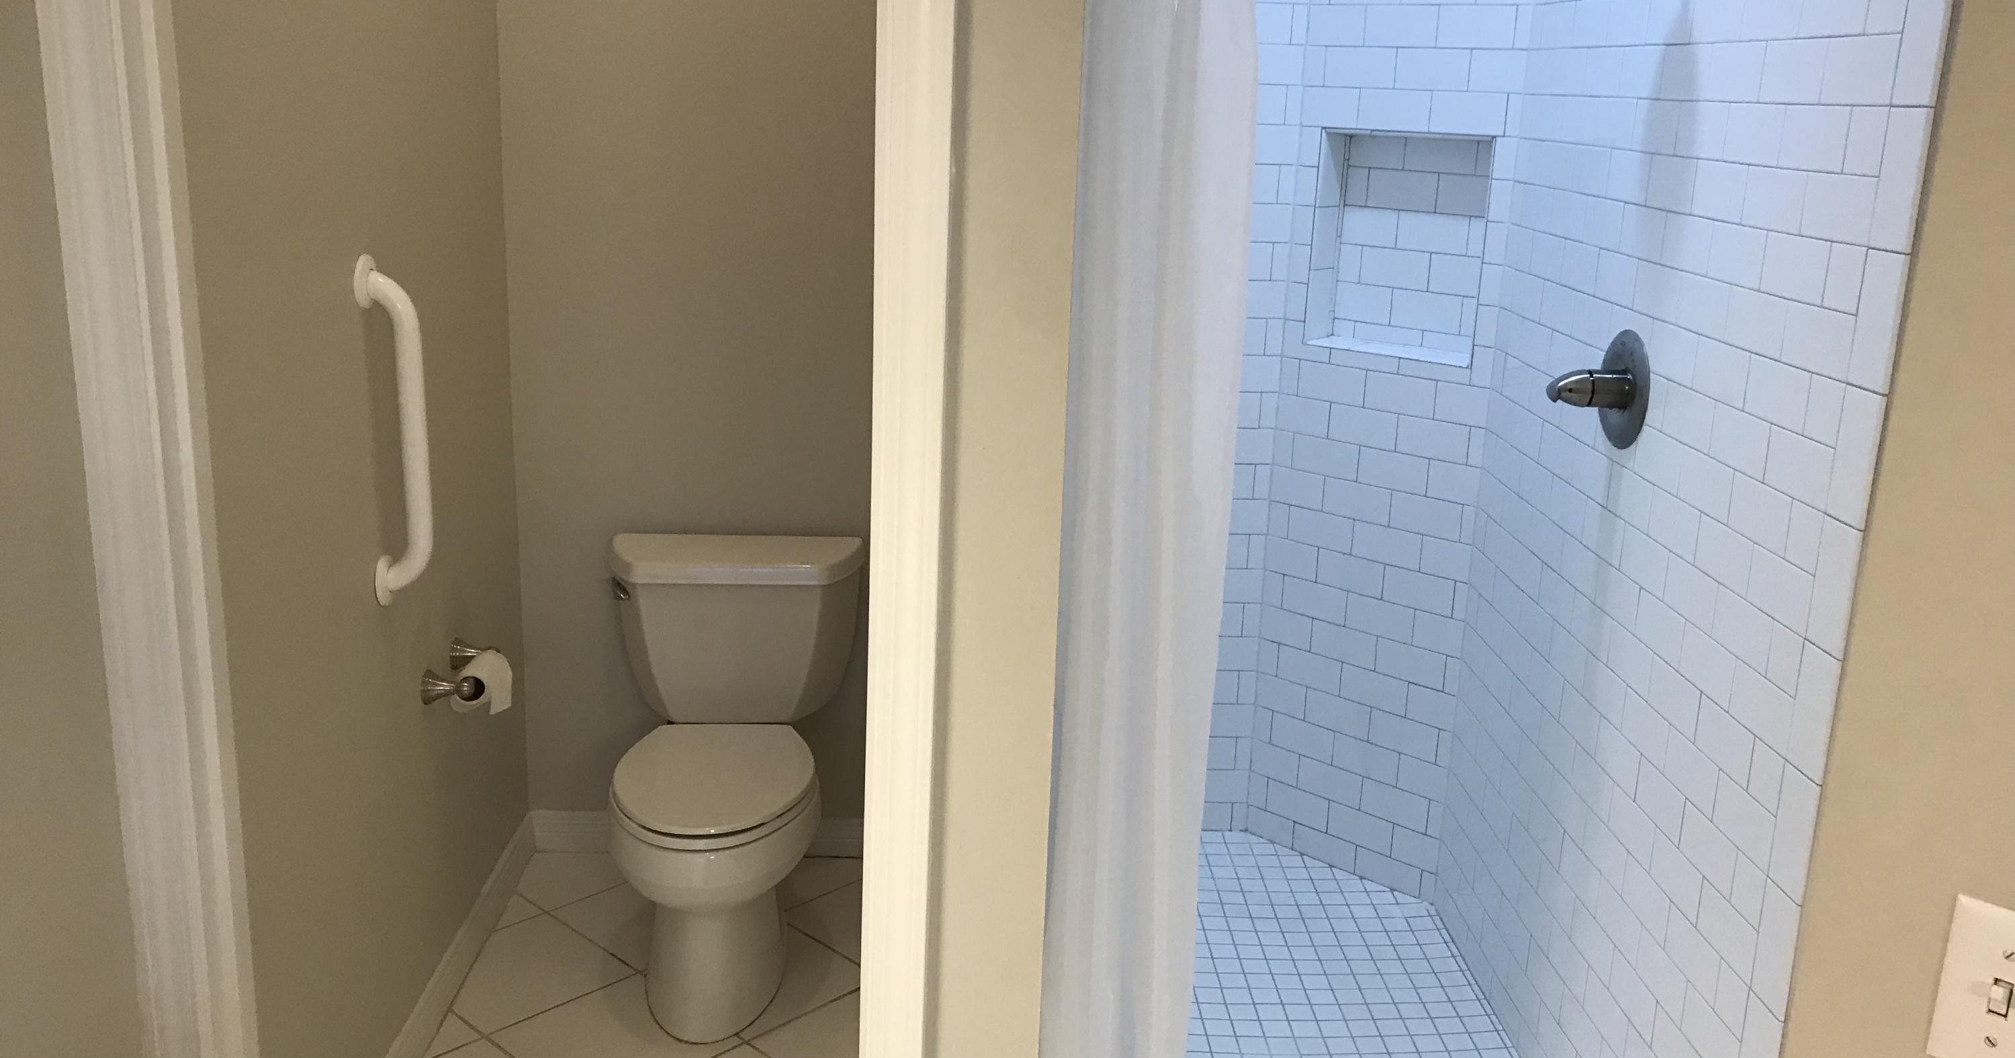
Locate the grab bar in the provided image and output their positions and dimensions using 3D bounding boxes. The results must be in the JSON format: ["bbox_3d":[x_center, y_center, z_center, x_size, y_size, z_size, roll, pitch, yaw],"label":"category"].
[{"bbox_3d":[-0.900,-0.138,2.422,0.080,0.530,0.077,2,14,-3],"label":"grab bar"}]

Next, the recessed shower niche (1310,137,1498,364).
[{"bbox_3d":[0.797,-0.566,3.245,0.376,0.434,0.095,15,20,41],"label":"recessed shower niche"}]

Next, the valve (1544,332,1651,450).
[{"bbox_3d":[0.889,-0.216,2.500,0.118,0.180,0.178,1,15,-2],"label":"valve"}]

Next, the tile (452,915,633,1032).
[{"bbox_3d":[-0.892,0.815,2.979,0.305,0.010,0.305,15,19,41],"label":"tile"}]

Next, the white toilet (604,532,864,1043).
[{"bbox_3d":[-0.504,0.443,2.966,0.465,0.708,0.703,1,15,-2],"label":"white toilet"}]

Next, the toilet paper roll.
[{"bbox_3d":[-0.904,0.264,2.798,0.078,0.090,0.104,2,14,-3],"label":"toilet paper roll"}]

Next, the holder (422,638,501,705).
[{"bbox_3d":[-0.927,0.243,2.791,0.082,0.058,0.222,2,14,-3],"label":"holder"}]

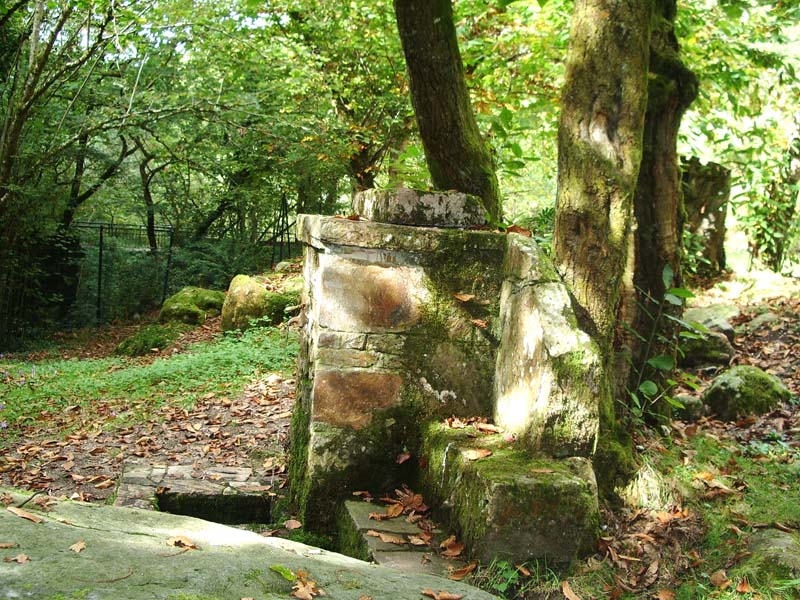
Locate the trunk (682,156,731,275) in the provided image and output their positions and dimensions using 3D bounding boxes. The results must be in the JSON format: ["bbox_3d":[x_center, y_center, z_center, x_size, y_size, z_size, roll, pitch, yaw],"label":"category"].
[{"bbox_3d":[3.844,-1.070,12.000,0.620,1.470,0.580,4,6,18],"label":"trunk"}]

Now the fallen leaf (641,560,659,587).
[{"bbox_3d":[1.000,1.096,3.796,0.075,0.055,0.130,4,6,15],"label":"fallen leaf"}]

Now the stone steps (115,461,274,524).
[{"bbox_3d":[-0.997,0.971,4.612,0.760,0.170,0.590,2,6,-8],"label":"stone steps"}]

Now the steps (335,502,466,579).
[{"bbox_3d":[-0.003,1.068,4.179,0.380,0.170,0.800,1,6,-15],"label":"steps"}]

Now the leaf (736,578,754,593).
[{"bbox_3d":[1.326,1.096,3.637,0.068,0.035,0.065,4,6,19],"label":"leaf"}]

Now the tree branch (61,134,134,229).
[{"bbox_3d":[-4.310,-1.688,13.500,1.030,1.330,0.500,1,6,-18],"label":"tree branch"}]

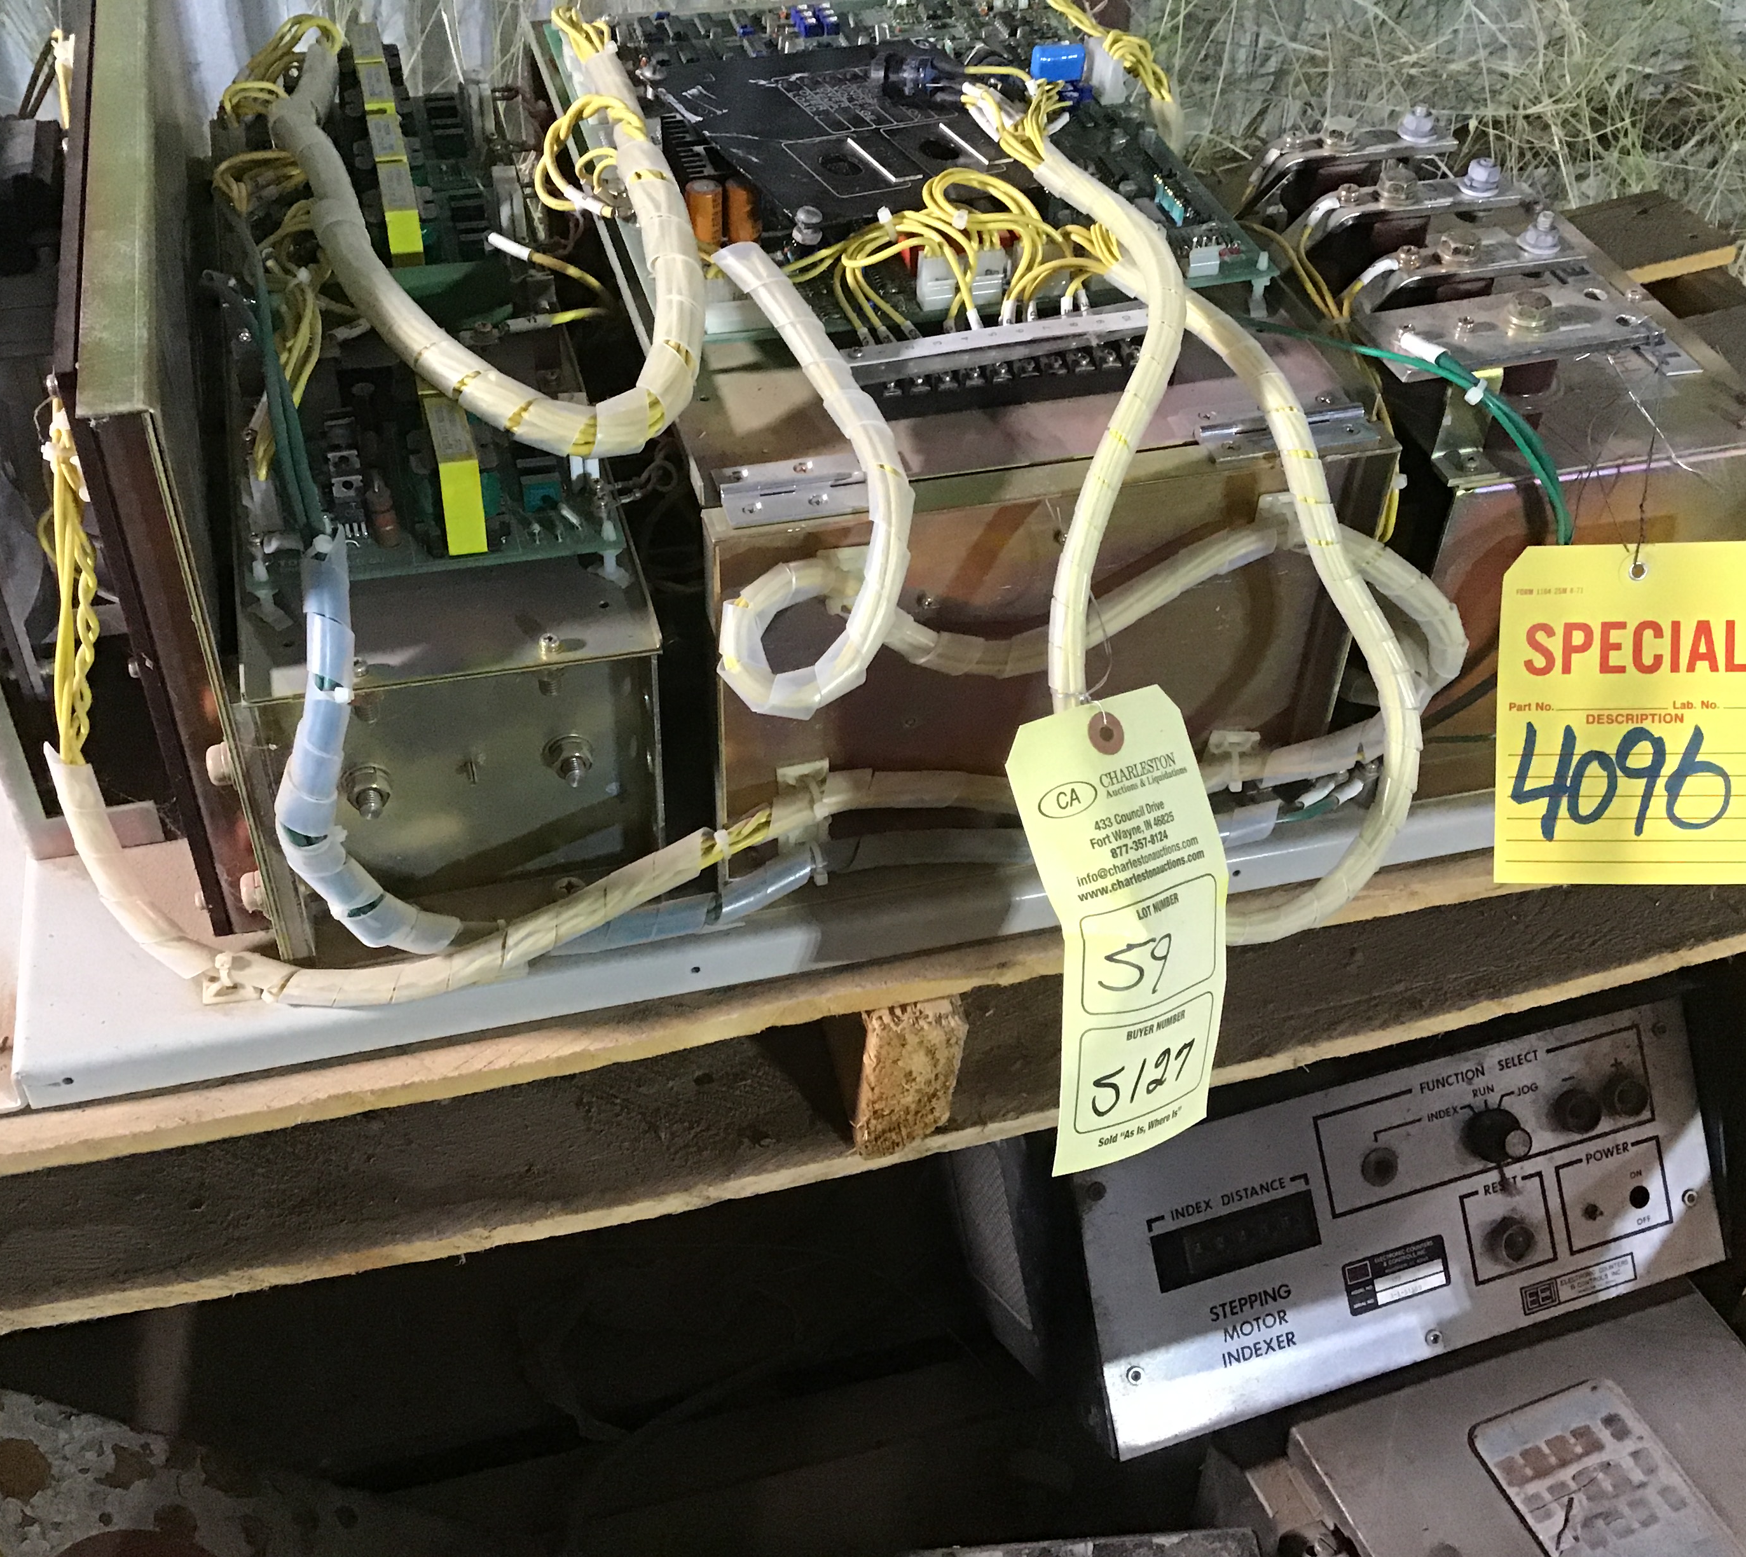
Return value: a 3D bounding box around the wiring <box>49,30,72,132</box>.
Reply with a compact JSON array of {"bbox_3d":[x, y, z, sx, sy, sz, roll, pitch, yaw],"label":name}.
[{"bbox_3d":[-0.268,-0.231,0.613,0.008,0.036,0.014,-10,45,-12],"label":"wiring"}]

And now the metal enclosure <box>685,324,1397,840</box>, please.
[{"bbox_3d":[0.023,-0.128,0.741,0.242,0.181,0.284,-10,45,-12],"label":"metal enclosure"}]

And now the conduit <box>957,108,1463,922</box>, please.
[{"bbox_3d":[0.103,-0.096,0.678,0.150,0.258,0.219,-10,45,-12],"label":"conduit"}]

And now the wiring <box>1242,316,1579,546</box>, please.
[{"bbox_3d":[0.181,-0.125,0.625,0.088,0.065,0.102,-10,45,-12],"label":"wiring"}]

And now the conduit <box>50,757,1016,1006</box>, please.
[{"bbox_3d":[-0.106,0.017,0.649,0.324,0.095,0.060,-10,45,-12],"label":"conduit"}]

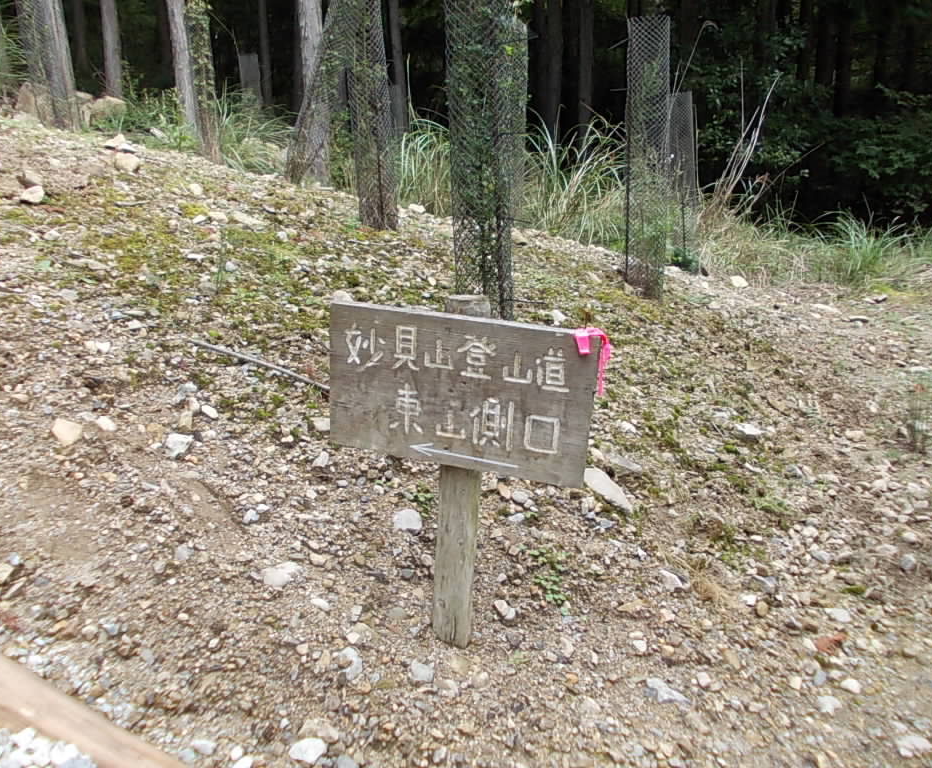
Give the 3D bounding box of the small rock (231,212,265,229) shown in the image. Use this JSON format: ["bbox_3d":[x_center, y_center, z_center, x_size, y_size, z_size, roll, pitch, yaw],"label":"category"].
[{"bbox_3d":[-1.337,-1.011,5.091,0.170,0.080,0.140,-5,18,-14],"label":"small rock"}]

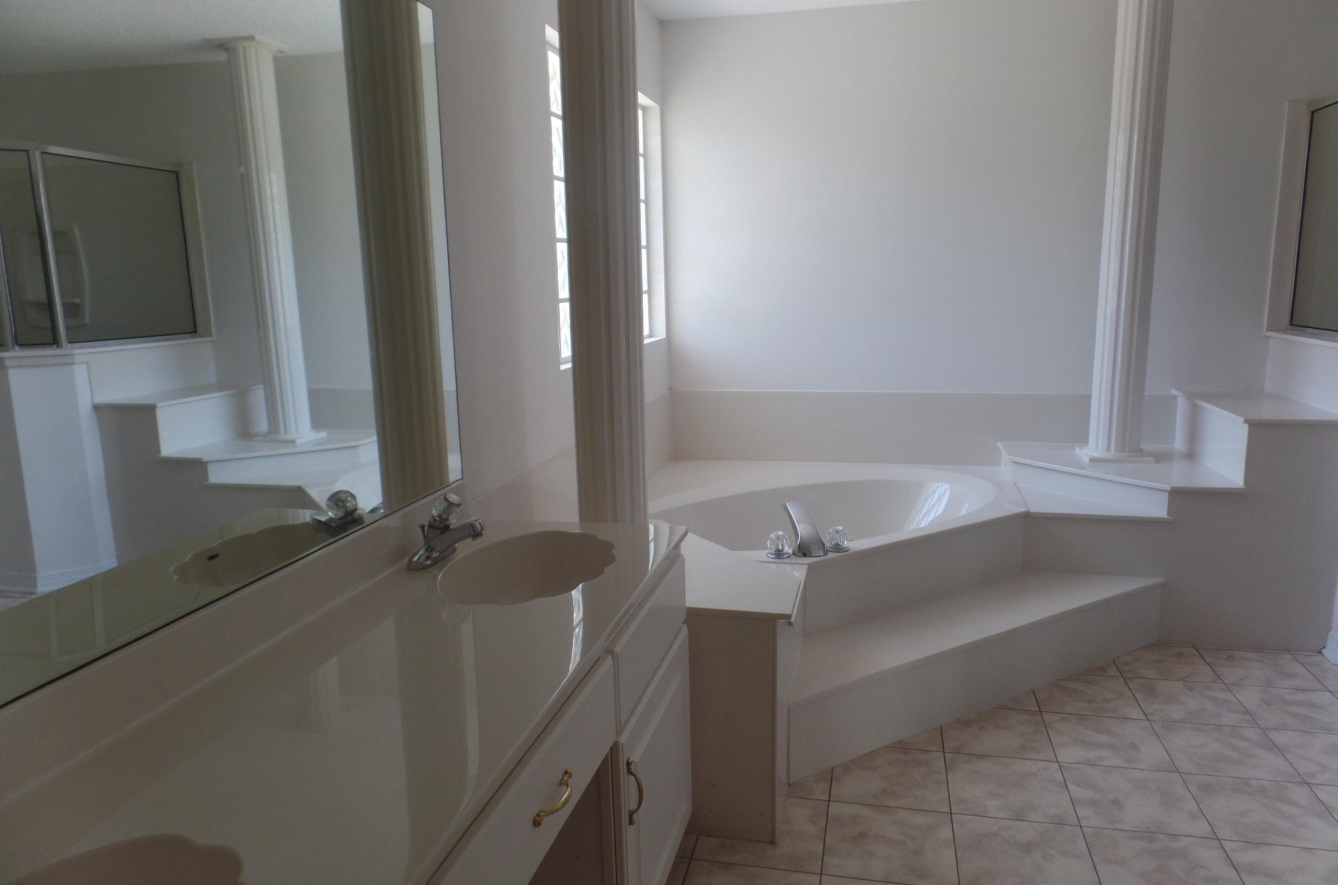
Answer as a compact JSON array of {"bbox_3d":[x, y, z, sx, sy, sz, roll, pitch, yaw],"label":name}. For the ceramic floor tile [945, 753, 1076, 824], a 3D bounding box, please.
[{"bbox_3d":[0.899,0.916,2.362,0.300,0.010,0.300,1,10,14],"label":"ceramic floor tile"}]

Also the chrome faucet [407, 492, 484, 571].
[{"bbox_3d":[-0.450,0.180,1.853,0.138,0.136,0.150,1,10,14],"label":"chrome faucet"}]

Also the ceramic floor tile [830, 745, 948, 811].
[{"bbox_3d":[0.604,0.913,2.434,0.300,0.010,0.300,1,10,14],"label":"ceramic floor tile"}]

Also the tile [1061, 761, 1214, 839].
[{"bbox_3d":[1.193,0.920,2.290,0.300,0.010,0.300,1,10,14],"label":"tile"}]

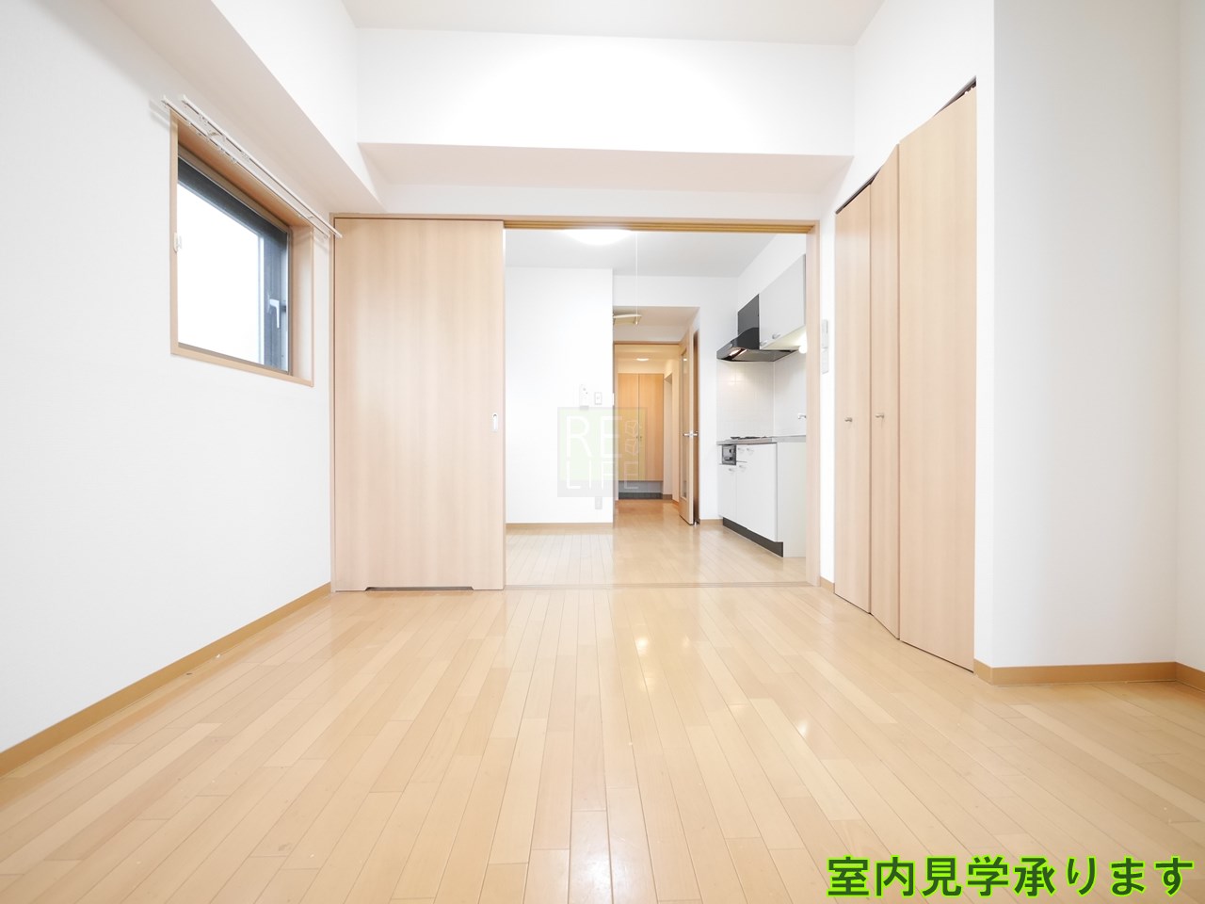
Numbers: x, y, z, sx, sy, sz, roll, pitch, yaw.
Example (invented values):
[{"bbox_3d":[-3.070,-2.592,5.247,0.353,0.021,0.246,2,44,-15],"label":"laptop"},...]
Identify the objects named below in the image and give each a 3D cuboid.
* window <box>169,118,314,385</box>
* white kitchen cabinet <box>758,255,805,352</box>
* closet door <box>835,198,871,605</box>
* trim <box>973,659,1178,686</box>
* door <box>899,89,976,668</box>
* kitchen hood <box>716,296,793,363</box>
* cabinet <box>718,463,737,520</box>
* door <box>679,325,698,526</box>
[{"bbox_3d":[-1.542,-0.755,2.105,0.120,0.835,0.885,0,0,-2],"label":"window"},{"bbox_3d":[1.617,-1.166,3.961,0.362,0.516,0.909,0,0,-2],"label":"white kitchen cabinet"},{"bbox_3d":[1.258,-0.248,2.437,0.030,2.002,0.313,0,0,-2],"label":"closet door"},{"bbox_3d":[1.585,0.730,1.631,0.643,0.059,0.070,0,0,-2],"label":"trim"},{"bbox_3d":[1.252,-0.244,1.823,0.030,2.002,0.300,0,0,-17],"label":"door"},{"bbox_3d":[1.476,-1.175,4.695,0.581,0.501,0.578,0,0,-2],"label":"kitchen hood"},{"bbox_3d":[1.463,0.367,4.687,0.540,0.531,0.585,0,0,-2],"label":"cabinet"},{"bbox_3d":[0.895,-0.259,5.315,0.045,1.994,0.708,0,0,0],"label":"door"}]

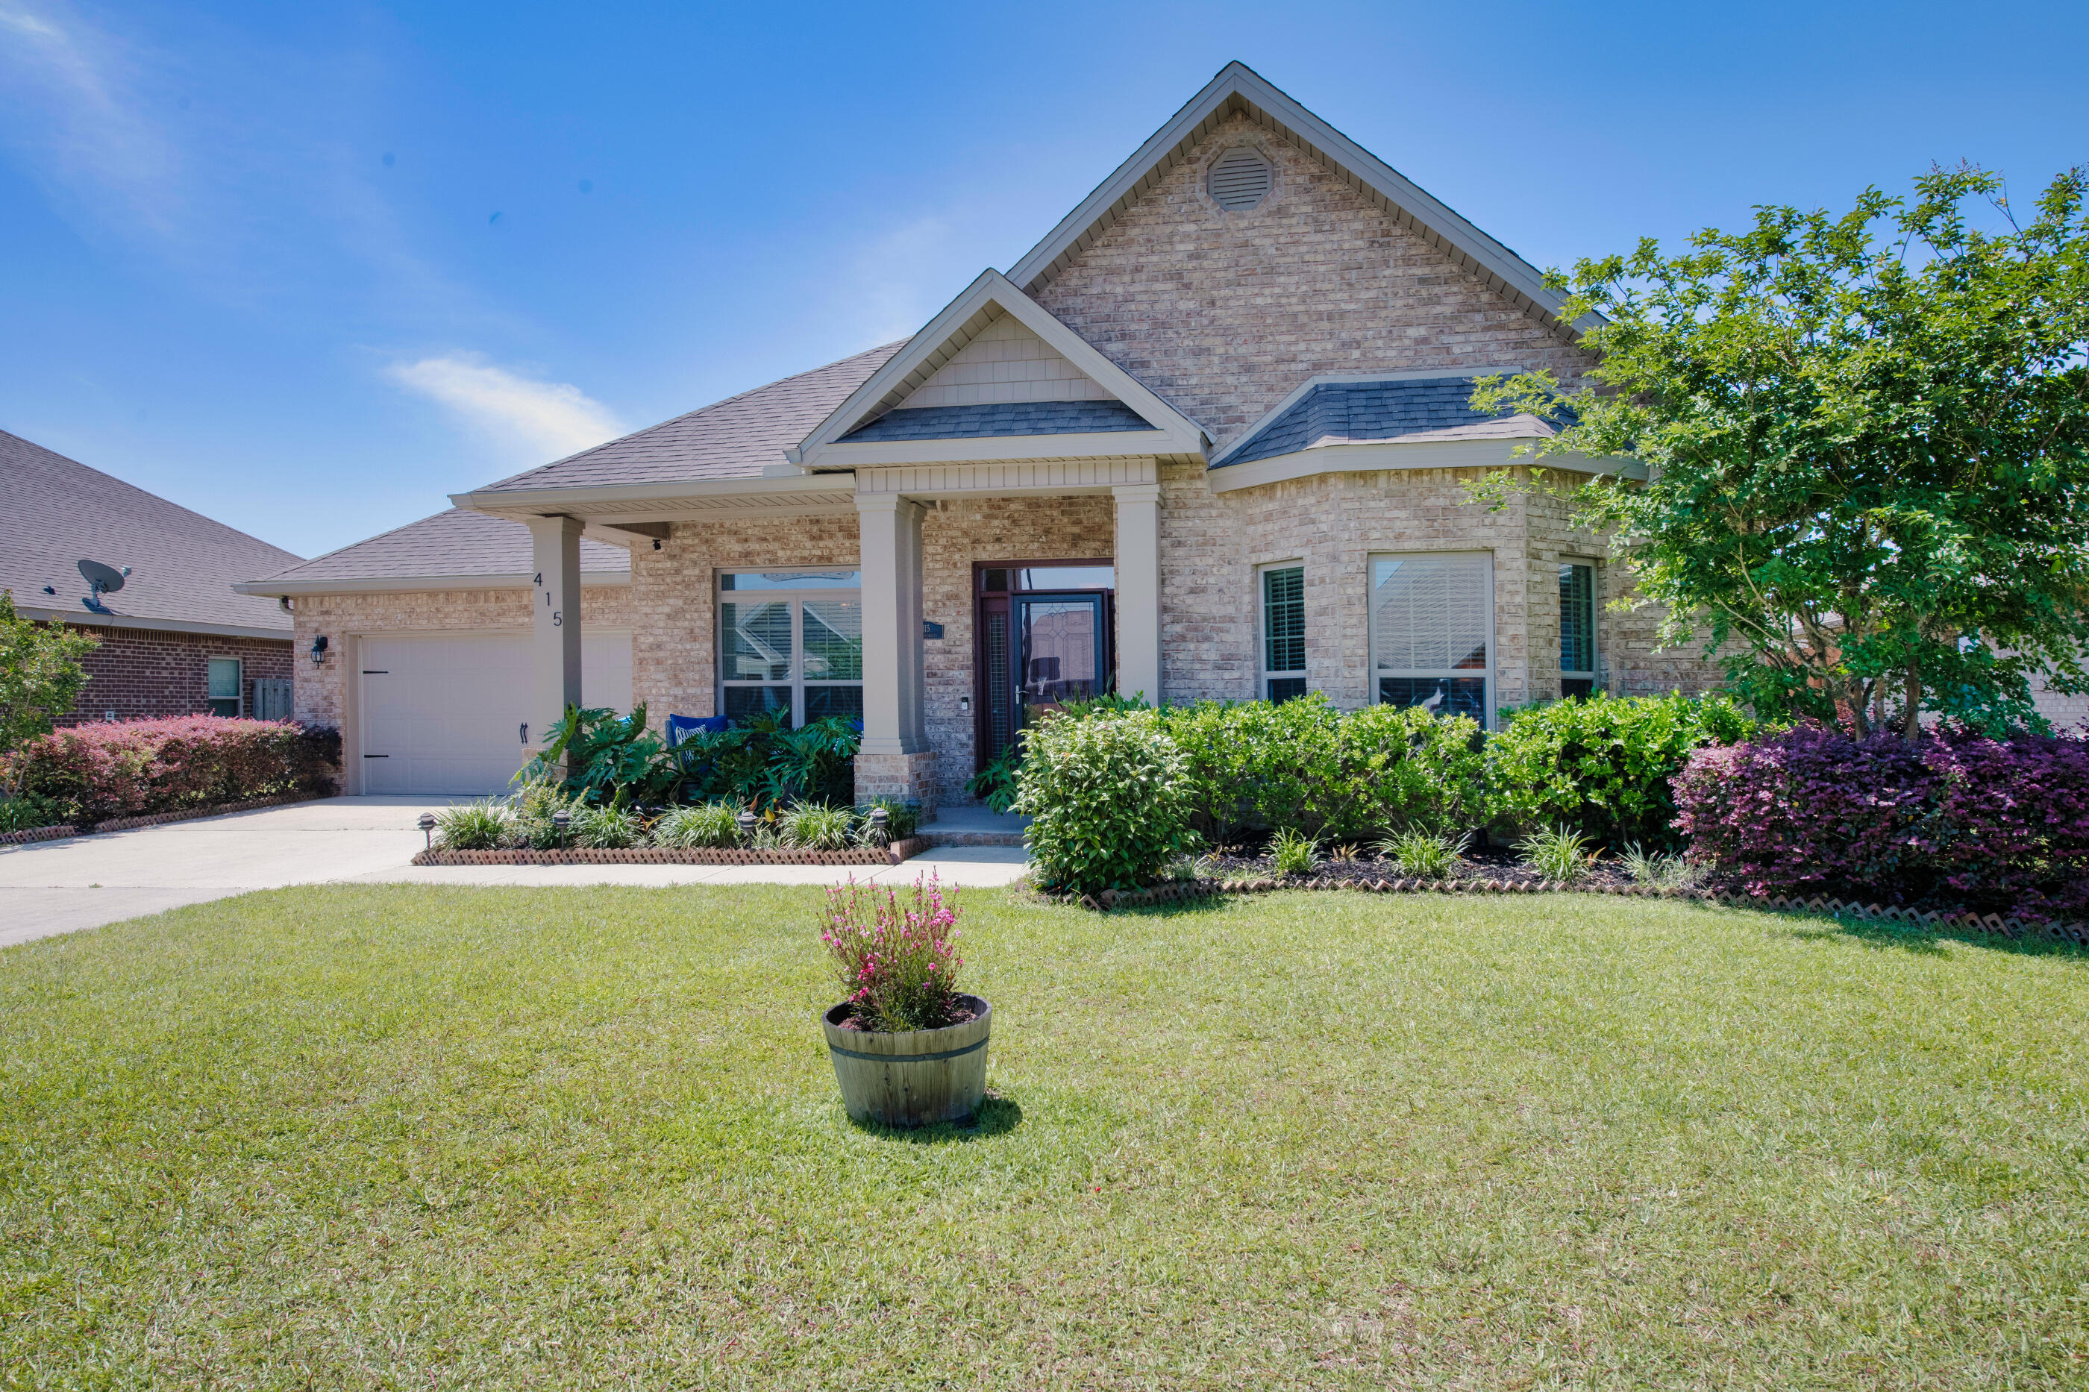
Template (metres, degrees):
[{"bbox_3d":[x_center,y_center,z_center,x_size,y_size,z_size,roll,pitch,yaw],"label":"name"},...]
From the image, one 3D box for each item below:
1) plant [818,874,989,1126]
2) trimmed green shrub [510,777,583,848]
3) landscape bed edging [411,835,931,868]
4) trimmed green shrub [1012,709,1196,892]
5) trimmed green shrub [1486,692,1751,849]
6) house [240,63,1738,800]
[{"bbox_3d":[-0.457,0.979,4.348,0.550,0.790,0.550,-1,0,0],"label":"plant"},{"bbox_3d":[-3.891,0.928,10.399,0.560,0.560,0.520,-1,0,0],"label":"trimmed green shrub"},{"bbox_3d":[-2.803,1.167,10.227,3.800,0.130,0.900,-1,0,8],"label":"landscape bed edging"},{"bbox_3d":[0.375,0.649,8.399,1.100,1.100,1.050,-1,0,0],"label":"trimmed green shrub"},{"bbox_3d":[4.200,0.518,9.799,1.820,1.100,1.200,-1,0,8],"label":"trimmed green shrub"},{"bbox_3d":[-1.921,-1.972,17.779,17.600,6.500,14.000,-1,0,8],"label":"house"}]

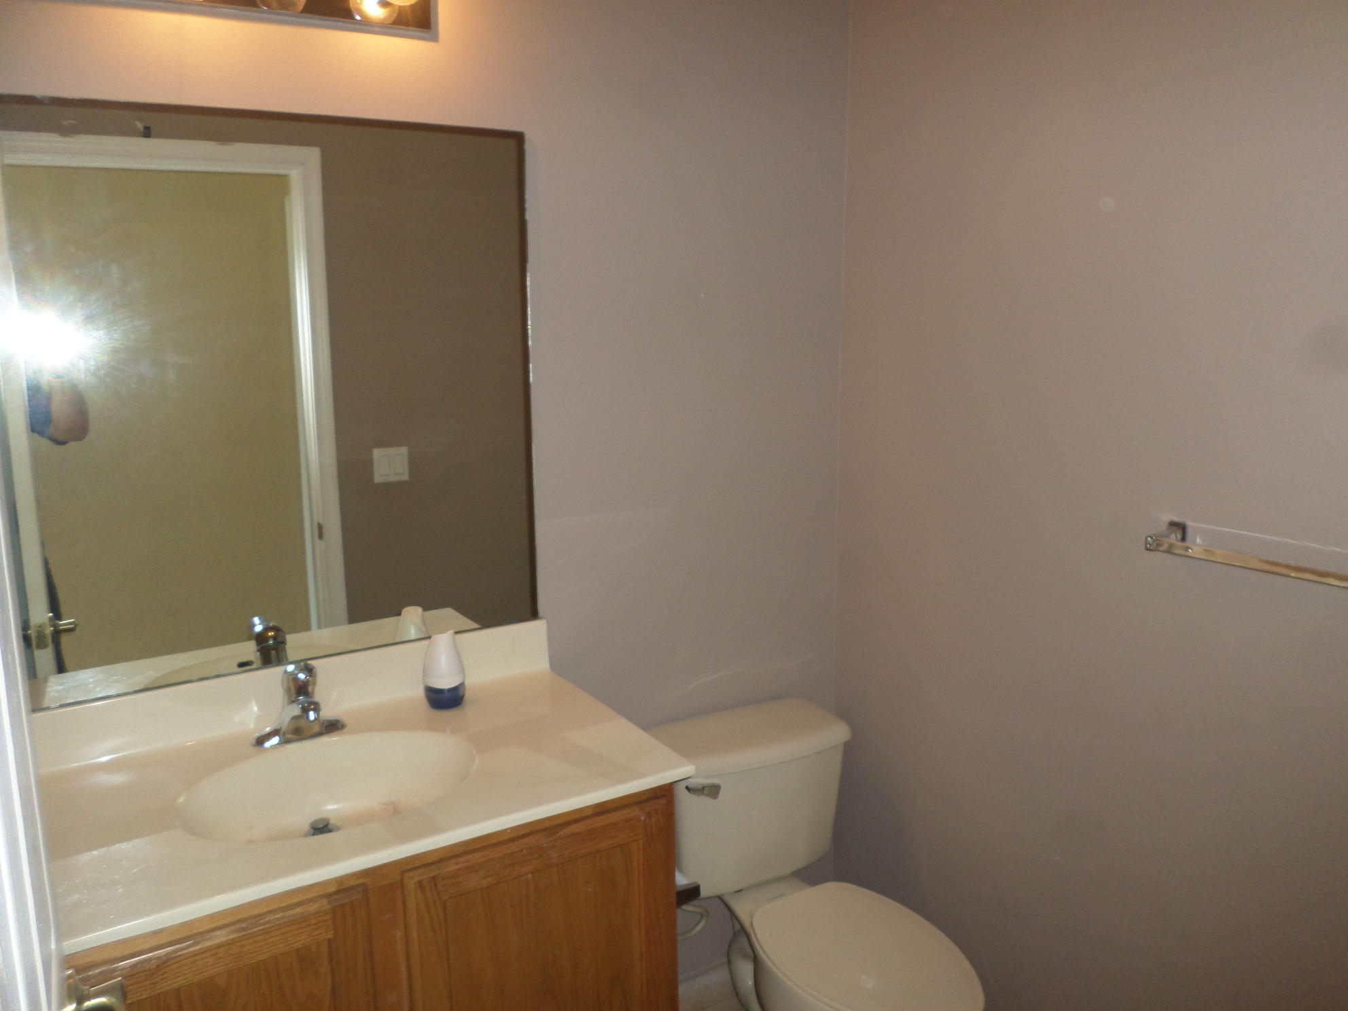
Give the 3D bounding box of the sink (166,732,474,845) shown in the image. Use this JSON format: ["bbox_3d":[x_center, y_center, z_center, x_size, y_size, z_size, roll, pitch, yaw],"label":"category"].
[{"bbox_3d":[-0.521,0.484,1.508,0.439,0.130,0.350,-7,12,-31],"label":"sink"}]

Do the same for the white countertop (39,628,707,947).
[{"bbox_3d":[-0.520,0.377,1.515,0.940,0.124,0.553,-7,12,-31],"label":"white countertop"}]

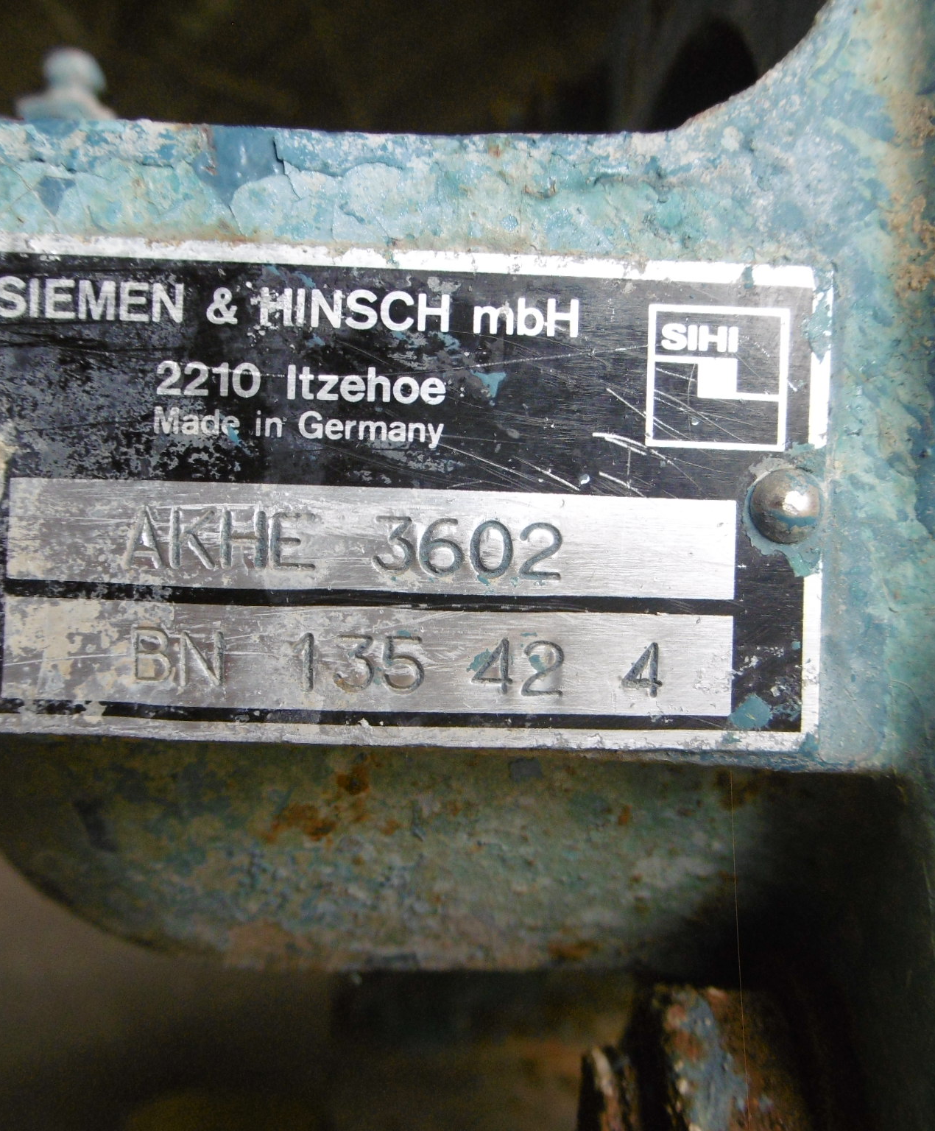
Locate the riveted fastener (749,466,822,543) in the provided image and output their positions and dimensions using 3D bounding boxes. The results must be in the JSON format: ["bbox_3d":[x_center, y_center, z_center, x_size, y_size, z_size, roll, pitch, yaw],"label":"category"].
[{"bbox_3d":[0.022,-0.004,0.074,0.005,0.005,0.002,2,0,-3],"label":"riveted fastener"}]

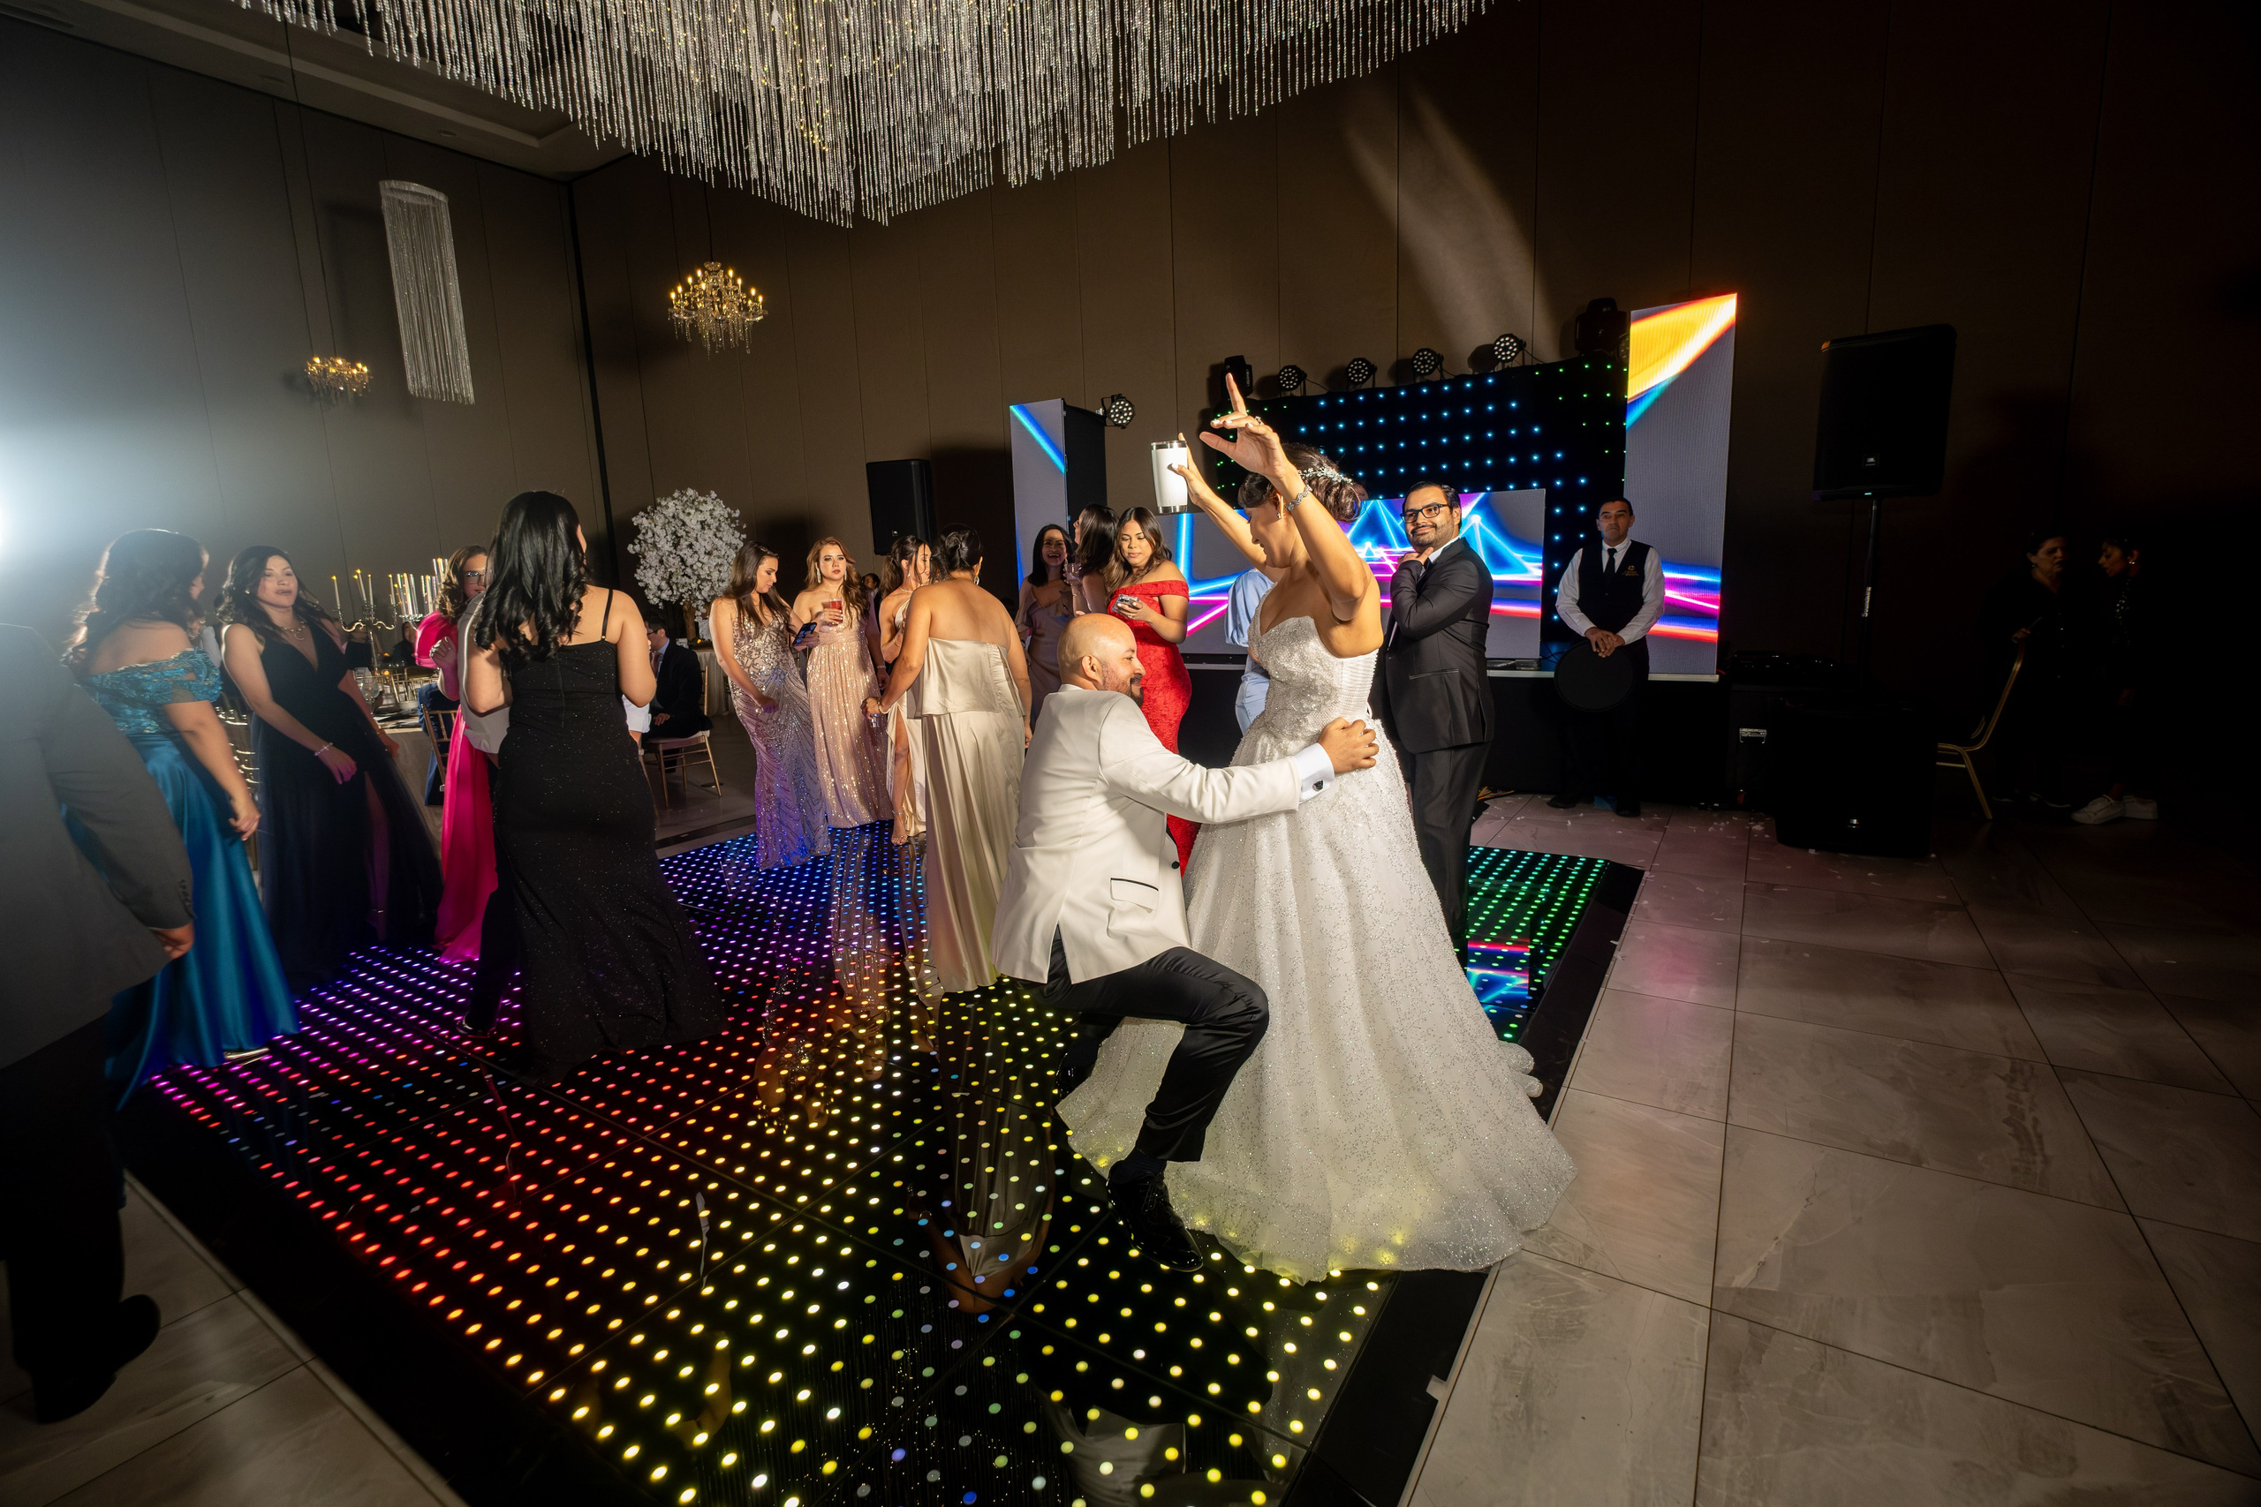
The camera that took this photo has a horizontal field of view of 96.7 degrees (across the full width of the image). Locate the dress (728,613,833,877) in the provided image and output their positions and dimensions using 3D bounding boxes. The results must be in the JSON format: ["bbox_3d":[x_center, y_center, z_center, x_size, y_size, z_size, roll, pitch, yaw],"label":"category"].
[{"bbox_3d":[-1.860,-0.116,5.277,0.480,1.350,0.440,5,12,38],"label":"dress"}]

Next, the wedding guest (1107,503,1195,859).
[{"bbox_3d":[0.035,-0.138,4.040,0.460,1.670,0.380,5,13,36],"label":"wedding guest"}]

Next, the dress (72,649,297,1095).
[{"bbox_3d":[-2.945,0.309,3.099,0.500,1.270,0.520,2,11,20],"label":"dress"}]

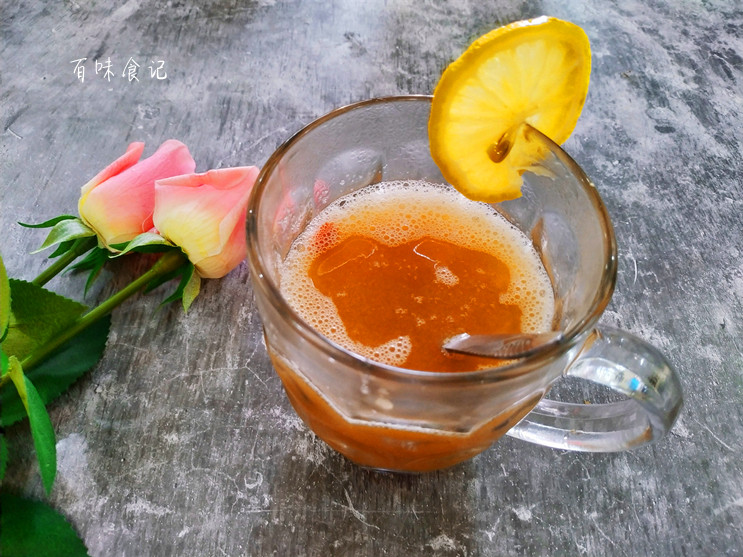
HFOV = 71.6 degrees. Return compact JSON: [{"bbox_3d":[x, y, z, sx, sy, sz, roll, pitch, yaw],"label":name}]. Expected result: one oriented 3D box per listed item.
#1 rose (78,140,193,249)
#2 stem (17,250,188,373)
[{"bbox_3d":[-0.099,-0.036,0.221,0.035,0.035,0.053,25,64,14],"label":"rose"},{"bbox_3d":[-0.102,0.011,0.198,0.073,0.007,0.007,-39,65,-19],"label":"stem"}]

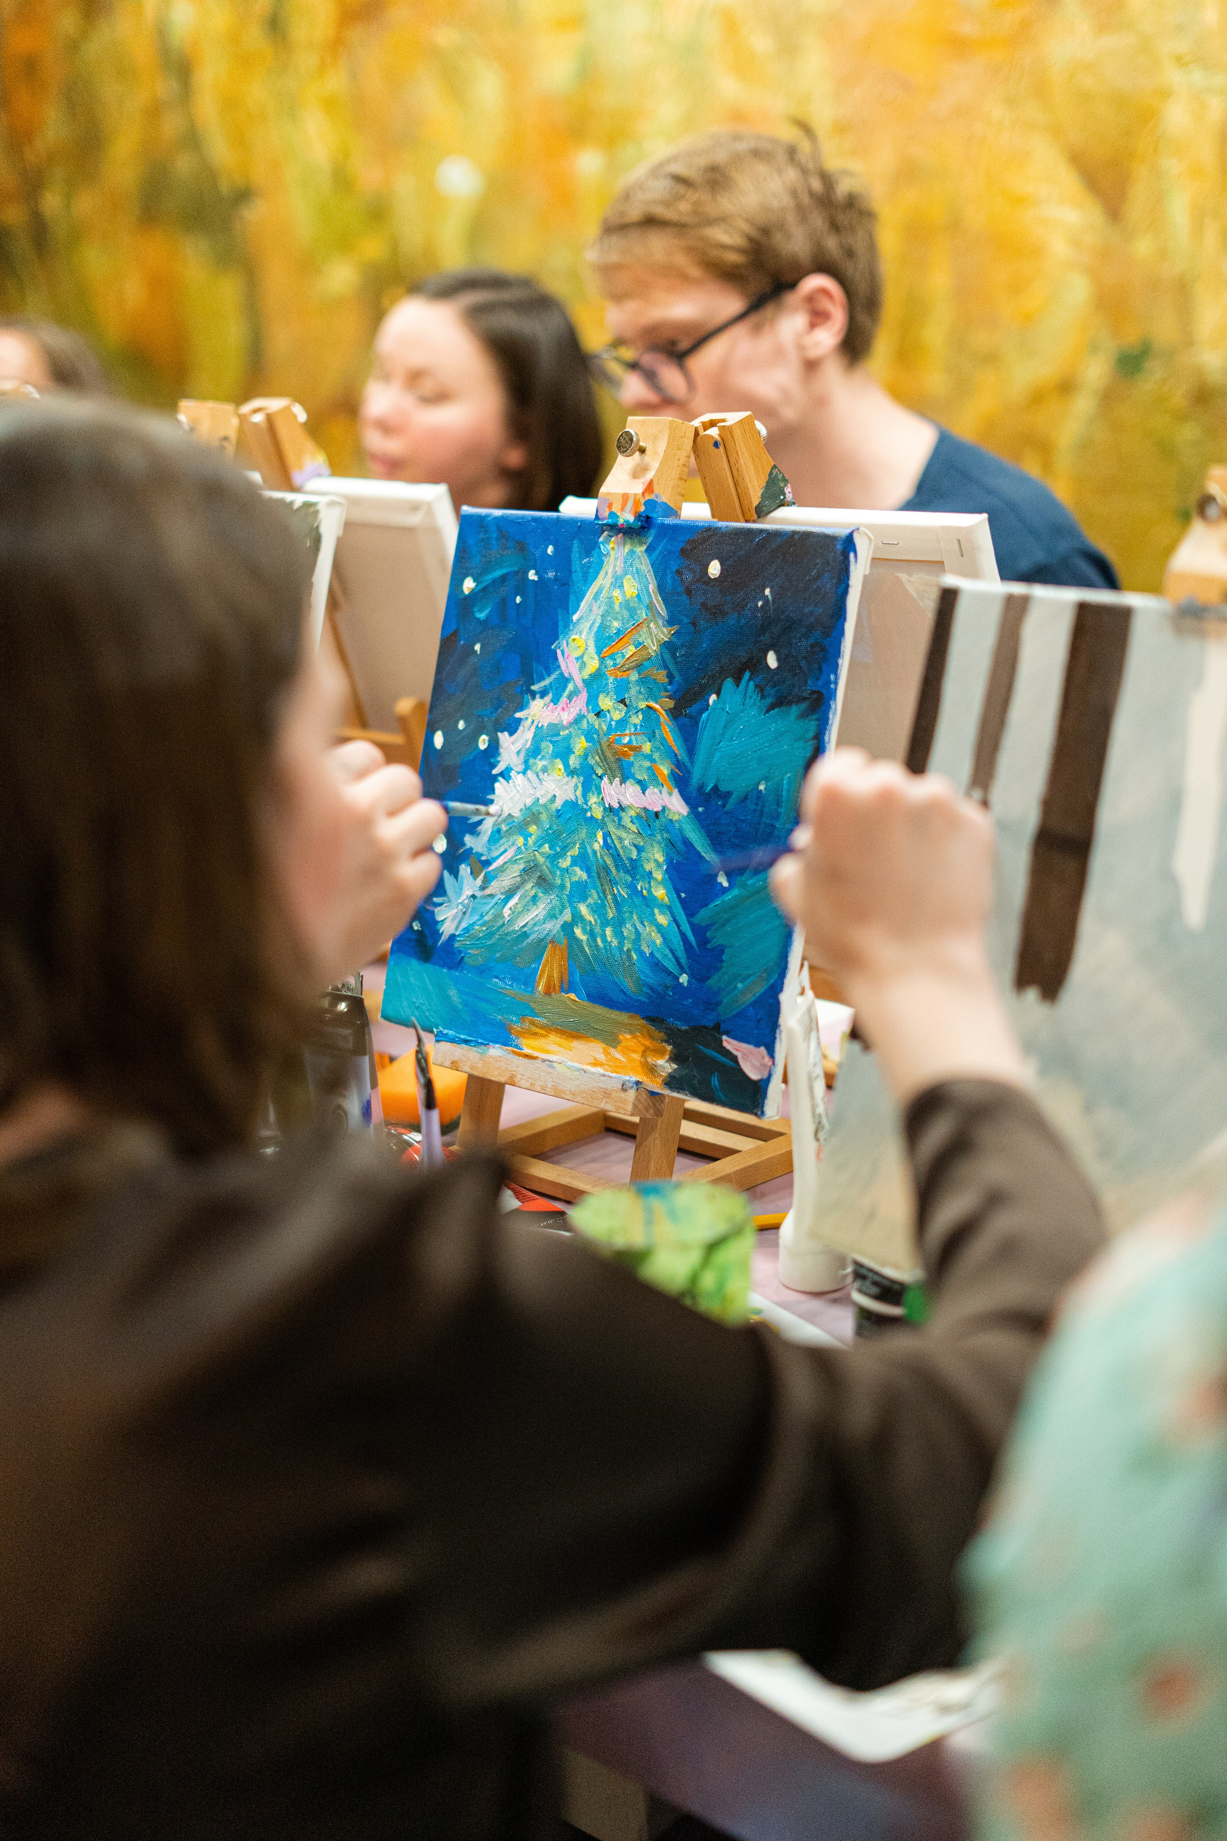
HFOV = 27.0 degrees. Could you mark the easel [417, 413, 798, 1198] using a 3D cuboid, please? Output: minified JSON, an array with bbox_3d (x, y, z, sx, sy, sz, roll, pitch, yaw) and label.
[{"bbox_3d":[0.010,-0.066,1.461,0.162,0.431,0.179,11,19,42],"label":"easel"}]

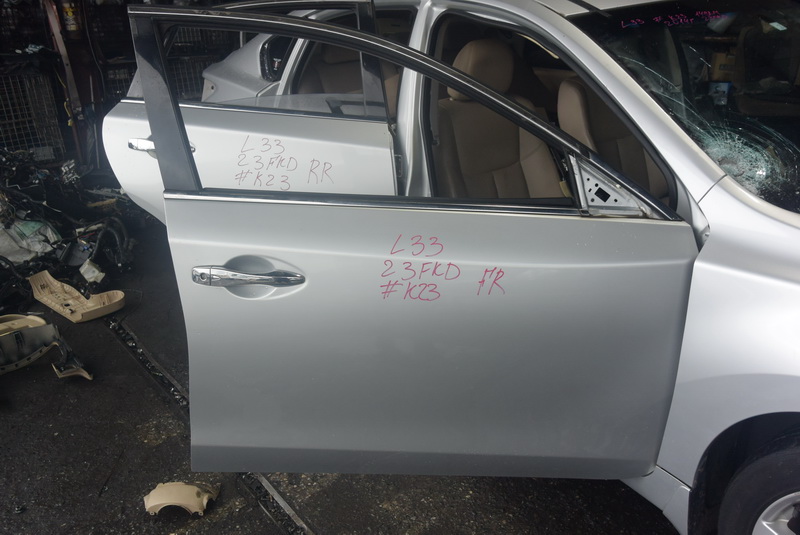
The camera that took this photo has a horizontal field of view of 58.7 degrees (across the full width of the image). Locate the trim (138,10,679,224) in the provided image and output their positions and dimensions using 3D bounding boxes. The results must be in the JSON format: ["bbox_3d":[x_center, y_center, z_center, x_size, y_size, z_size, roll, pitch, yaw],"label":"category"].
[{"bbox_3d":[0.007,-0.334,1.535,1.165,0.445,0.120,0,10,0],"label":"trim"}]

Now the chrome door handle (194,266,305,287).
[{"bbox_3d":[-0.315,0.019,1.483,0.232,0.038,0.045,0,21,0],"label":"chrome door handle"}]

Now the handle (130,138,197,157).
[{"bbox_3d":[-0.803,-0.405,2.400,0.230,0.038,0.045,2,21,6],"label":"handle"}]

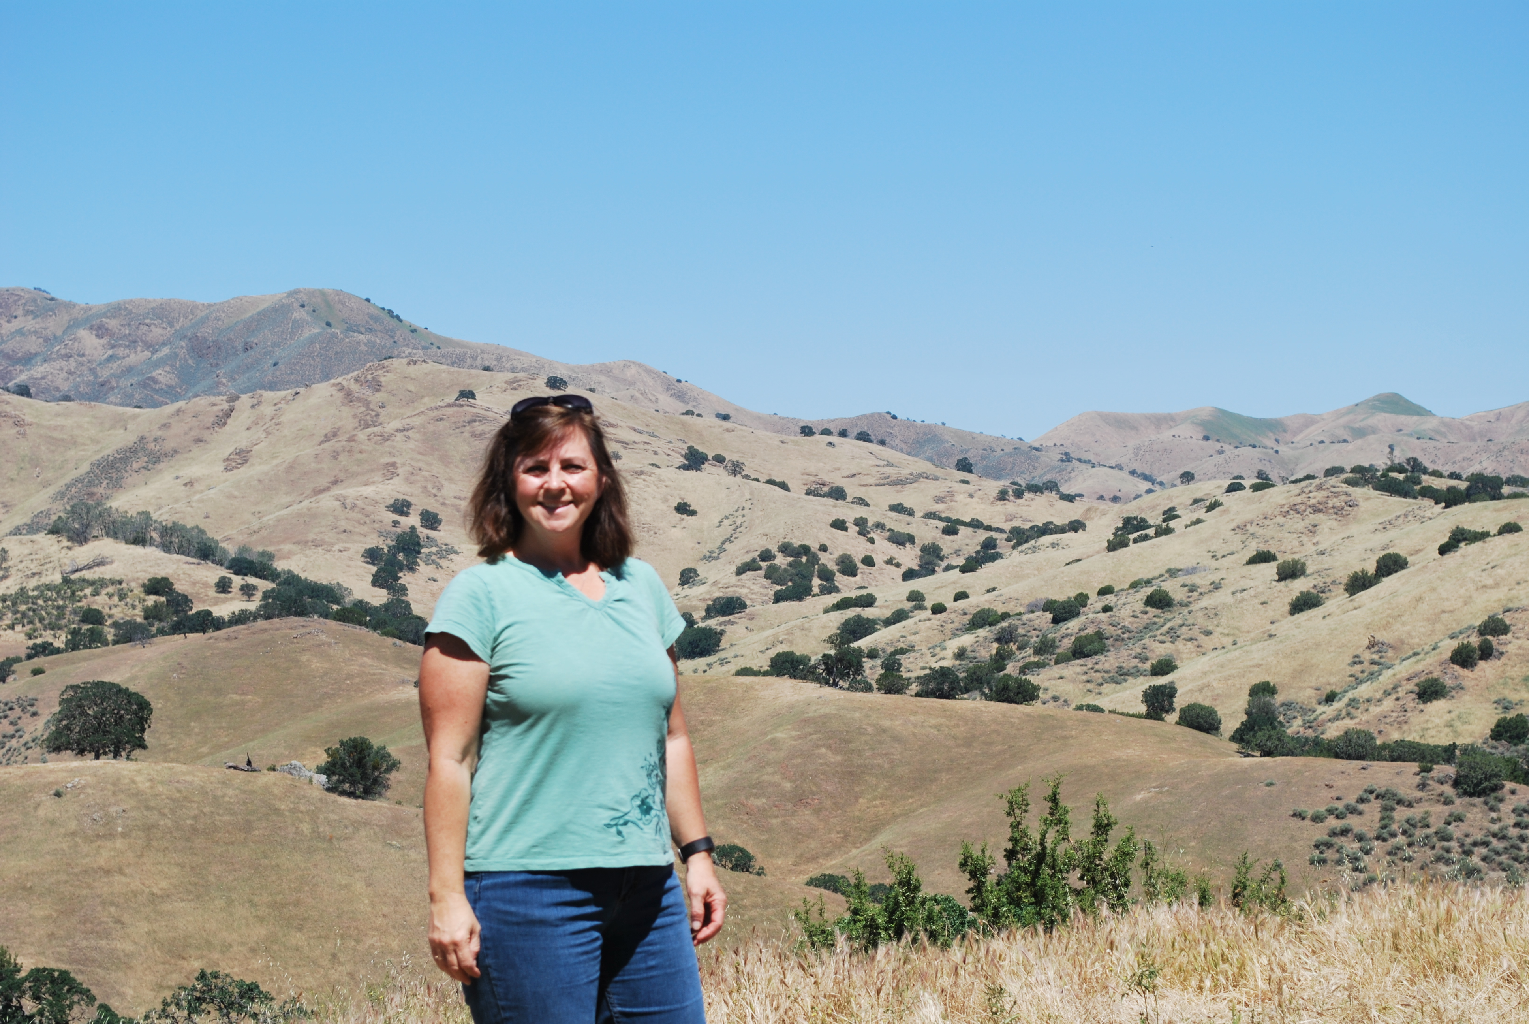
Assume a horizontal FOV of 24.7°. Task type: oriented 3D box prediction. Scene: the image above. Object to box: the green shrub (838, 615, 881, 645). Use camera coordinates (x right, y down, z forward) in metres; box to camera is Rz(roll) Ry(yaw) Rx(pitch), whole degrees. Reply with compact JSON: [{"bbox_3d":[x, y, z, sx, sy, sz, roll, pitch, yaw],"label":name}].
[{"bbox_3d":[11.710,14.580,430.000,5.600,3.830,5.040,0,0,0],"label":"green shrub"}]

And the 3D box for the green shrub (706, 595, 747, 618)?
[{"bbox_3d":[-5.570,13.610,500.000,6.170,3.250,5.550,0,0,0],"label":"green shrub"}]

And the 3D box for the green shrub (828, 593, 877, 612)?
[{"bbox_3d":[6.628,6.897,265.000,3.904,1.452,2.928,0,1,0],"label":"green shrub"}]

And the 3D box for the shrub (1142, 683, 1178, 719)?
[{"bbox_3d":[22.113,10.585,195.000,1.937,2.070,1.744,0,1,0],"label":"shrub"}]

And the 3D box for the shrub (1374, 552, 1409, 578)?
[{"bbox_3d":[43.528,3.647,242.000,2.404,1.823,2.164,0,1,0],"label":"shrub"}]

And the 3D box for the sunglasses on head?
[{"bbox_3d":[-0.351,-0.141,5.799,0.140,0.045,0.130,-1,-35,-3],"label":"sunglasses on head"}]

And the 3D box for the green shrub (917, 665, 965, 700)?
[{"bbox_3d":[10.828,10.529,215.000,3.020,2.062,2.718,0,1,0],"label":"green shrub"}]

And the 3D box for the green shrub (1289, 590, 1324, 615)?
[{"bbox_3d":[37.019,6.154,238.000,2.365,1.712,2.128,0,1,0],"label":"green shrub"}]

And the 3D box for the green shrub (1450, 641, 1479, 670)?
[{"bbox_3d":[64.250,13.150,320.000,2.740,2.630,2.470,0,0,0],"label":"green shrub"}]

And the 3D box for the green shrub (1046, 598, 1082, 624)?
[{"bbox_3d":[36.050,11.940,420.000,4.320,3.160,3.890,0,0,0],"label":"green shrub"}]

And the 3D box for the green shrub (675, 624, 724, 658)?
[{"bbox_3d":[-8.030,15.980,430.000,6.190,4.270,5.570,0,0,0],"label":"green shrub"}]

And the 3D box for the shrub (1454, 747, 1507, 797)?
[{"bbox_3d":[49.290,17.920,240.000,3.620,3.450,3.260,0,0,0],"label":"shrub"}]

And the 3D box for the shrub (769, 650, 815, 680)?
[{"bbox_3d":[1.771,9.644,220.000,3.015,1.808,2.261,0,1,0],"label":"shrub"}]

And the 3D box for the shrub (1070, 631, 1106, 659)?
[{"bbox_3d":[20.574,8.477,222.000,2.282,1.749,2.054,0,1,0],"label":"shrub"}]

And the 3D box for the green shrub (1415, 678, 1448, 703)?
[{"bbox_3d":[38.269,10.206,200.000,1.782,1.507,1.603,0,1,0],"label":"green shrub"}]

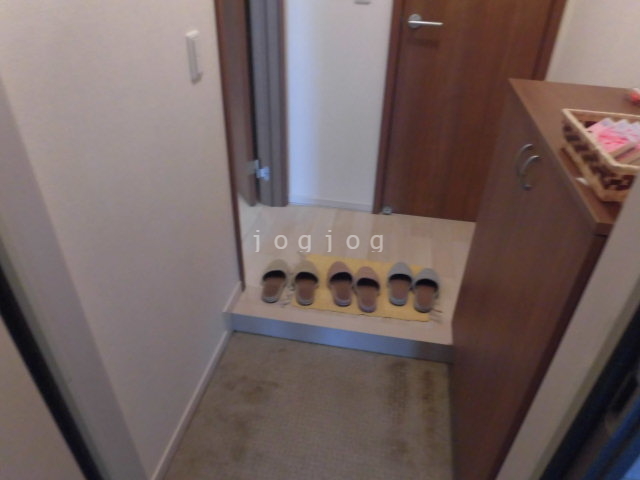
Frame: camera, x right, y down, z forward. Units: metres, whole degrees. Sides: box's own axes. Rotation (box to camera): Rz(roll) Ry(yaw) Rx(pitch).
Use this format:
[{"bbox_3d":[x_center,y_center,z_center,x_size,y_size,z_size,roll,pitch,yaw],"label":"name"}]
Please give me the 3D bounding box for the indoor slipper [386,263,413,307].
[{"bbox_3d":[0.358,0.172,1.960,0.103,0.068,0.280,6,34,8],"label":"indoor slipper"}]

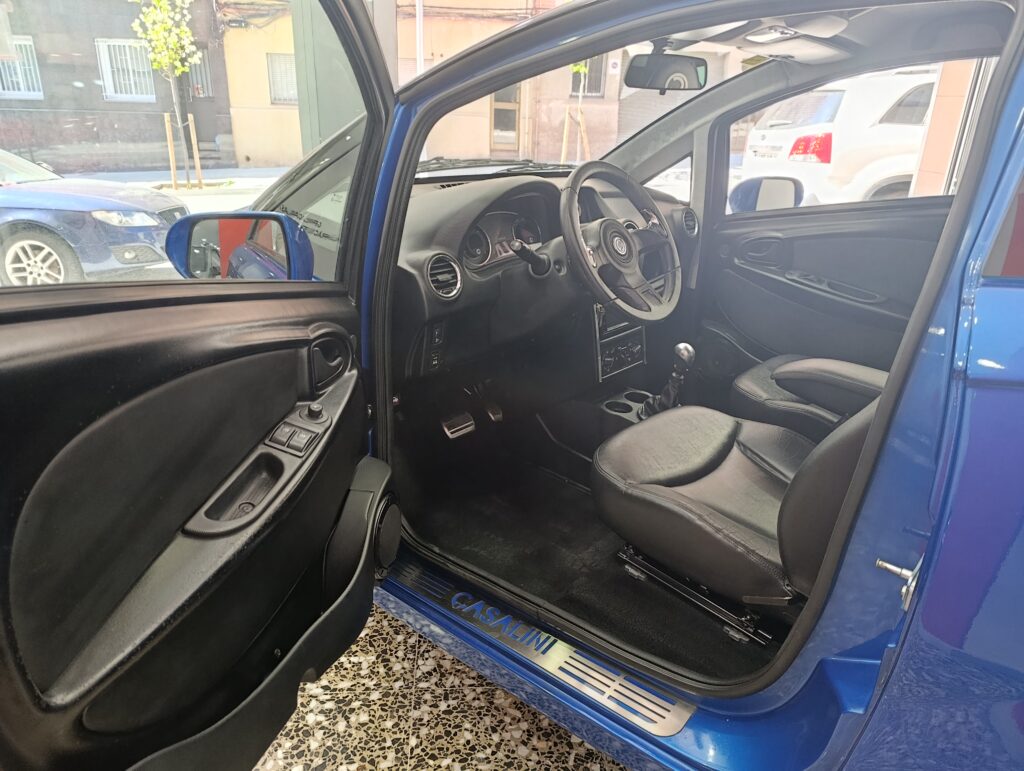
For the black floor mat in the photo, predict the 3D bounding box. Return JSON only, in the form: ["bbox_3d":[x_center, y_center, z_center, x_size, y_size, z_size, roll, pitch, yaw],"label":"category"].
[{"bbox_3d":[0.171,0.337,1.517,0.860,0.040,0.460,16,24,35],"label":"black floor mat"}]

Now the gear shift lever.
[{"bbox_3d":[0.380,-0.013,1.697,0.130,0.200,0.085,16,24,35],"label":"gear shift lever"}]

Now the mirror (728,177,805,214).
[{"bbox_3d":[0.825,-0.610,2.217,0.210,0.150,0.130,-13,24,-35],"label":"mirror"}]

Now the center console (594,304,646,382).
[{"bbox_3d":[0.275,-0.129,1.760,0.100,0.220,0.220,16,24,35],"label":"center console"}]

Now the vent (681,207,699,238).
[{"bbox_3d":[0.556,-0.515,2.150,0.045,0.090,0.090,16,24,35],"label":"vent"}]

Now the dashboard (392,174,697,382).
[{"bbox_3d":[0.154,-0.332,1.801,0.430,0.440,1.260,16,24,35],"label":"dashboard"}]

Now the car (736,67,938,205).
[{"bbox_3d":[4.946,-2.198,7.147,4.685,1.720,1.885,0,20,-4],"label":"car"}]

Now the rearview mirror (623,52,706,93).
[{"bbox_3d":[0.340,-0.692,1.505,0.230,0.075,0.040,-8,22,-26],"label":"rearview mirror"}]

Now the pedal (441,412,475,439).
[{"bbox_3d":[-0.141,0.102,1.815,0.050,0.060,0.080,16,24,35],"label":"pedal"}]

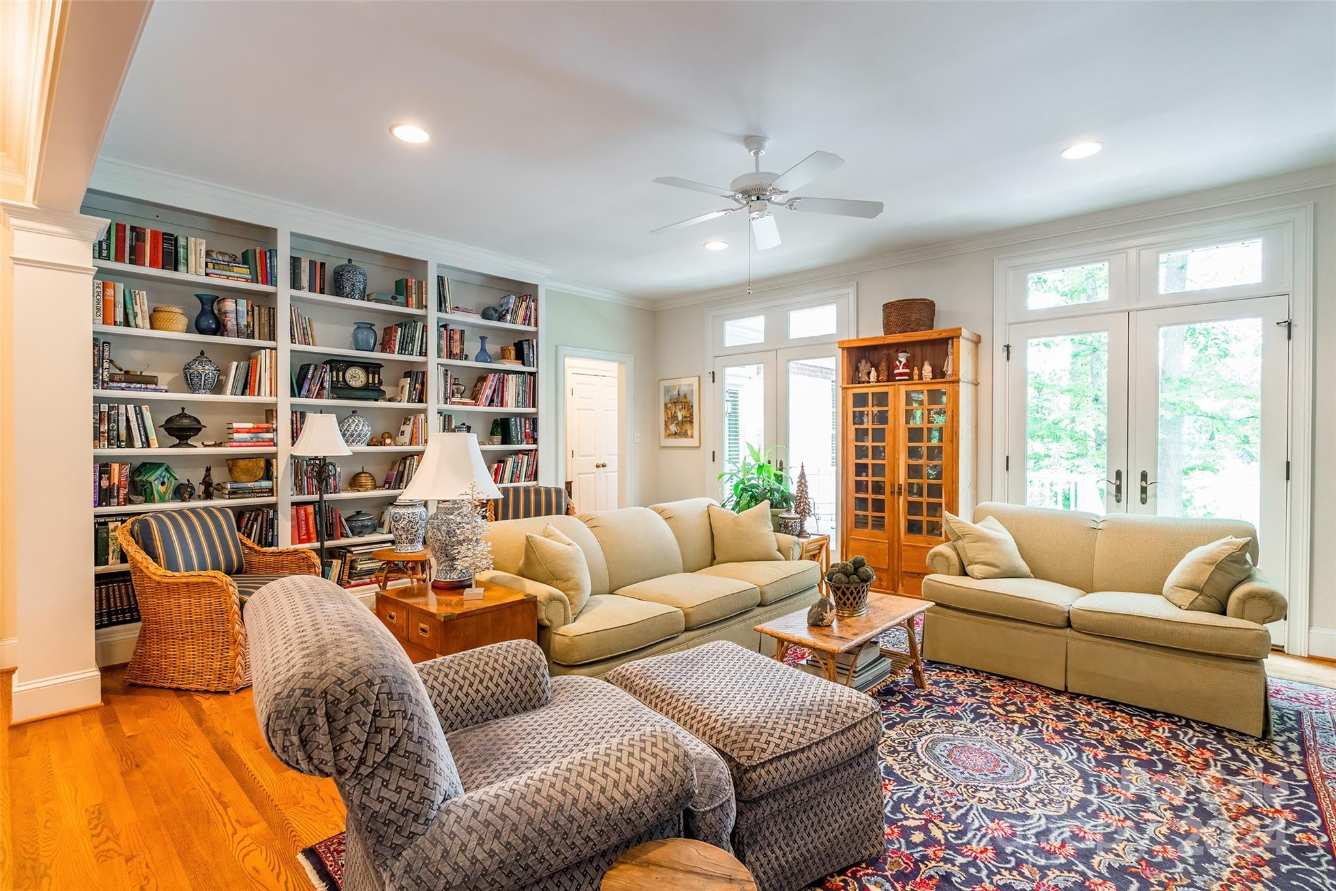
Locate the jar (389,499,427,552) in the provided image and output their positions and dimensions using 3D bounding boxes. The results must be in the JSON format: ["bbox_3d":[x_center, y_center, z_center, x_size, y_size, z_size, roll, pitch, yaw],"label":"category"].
[{"bbox_3d":[-1.513,0.462,3.450,0.215,0.310,0.215,0,1,-39],"label":"jar"}]

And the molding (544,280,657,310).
[{"bbox_3d":[-0.674,-1.503,5.957,0.090,0.100,1.500,1,1,45],"label":"molding"}]

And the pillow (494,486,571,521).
[{"bbox_3d":[-1.040,0.507,4.500,0.570,0.390,0.150,0,1,-8],"label":"pillow"}]

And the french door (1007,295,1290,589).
[{"bbox_3d":[3.087,0.146,3.942,1.440,2.070,0.070,0,1,40],"label":"french door"}]

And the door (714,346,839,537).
[{"bbox_3d":[1.023,0.132,5.679,1.420,2.070,0.070,0,1,40],"label":"door"}]

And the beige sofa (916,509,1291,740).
[{"bbox_3d":[2.230,0.788,3.213,1.500,0.840,0.900,0,1,41],"label":"beige sofa"}]

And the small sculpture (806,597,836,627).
[{"bbox_3d":[0.697,0.748,2.700,0.125,0.118,0.110,0,0,-34],"label":"small sculpture"}]

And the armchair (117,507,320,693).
[{"bbox_3d":[-2.345,0.764,3.170,0.690,0.820,0.670,0,1,11],"label":"armchair"}]

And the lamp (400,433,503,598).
[{"bbox_3d":[-0.953,0.281,2.600,0.440,0.675,0.440,0,1,44],"label":"lamp"}]

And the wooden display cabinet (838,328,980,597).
[{"bbox_3d":[1.824,0.184,4.506,0.880,1.970,0.520,1,1,41],"label":"wooden display cabinet"}]

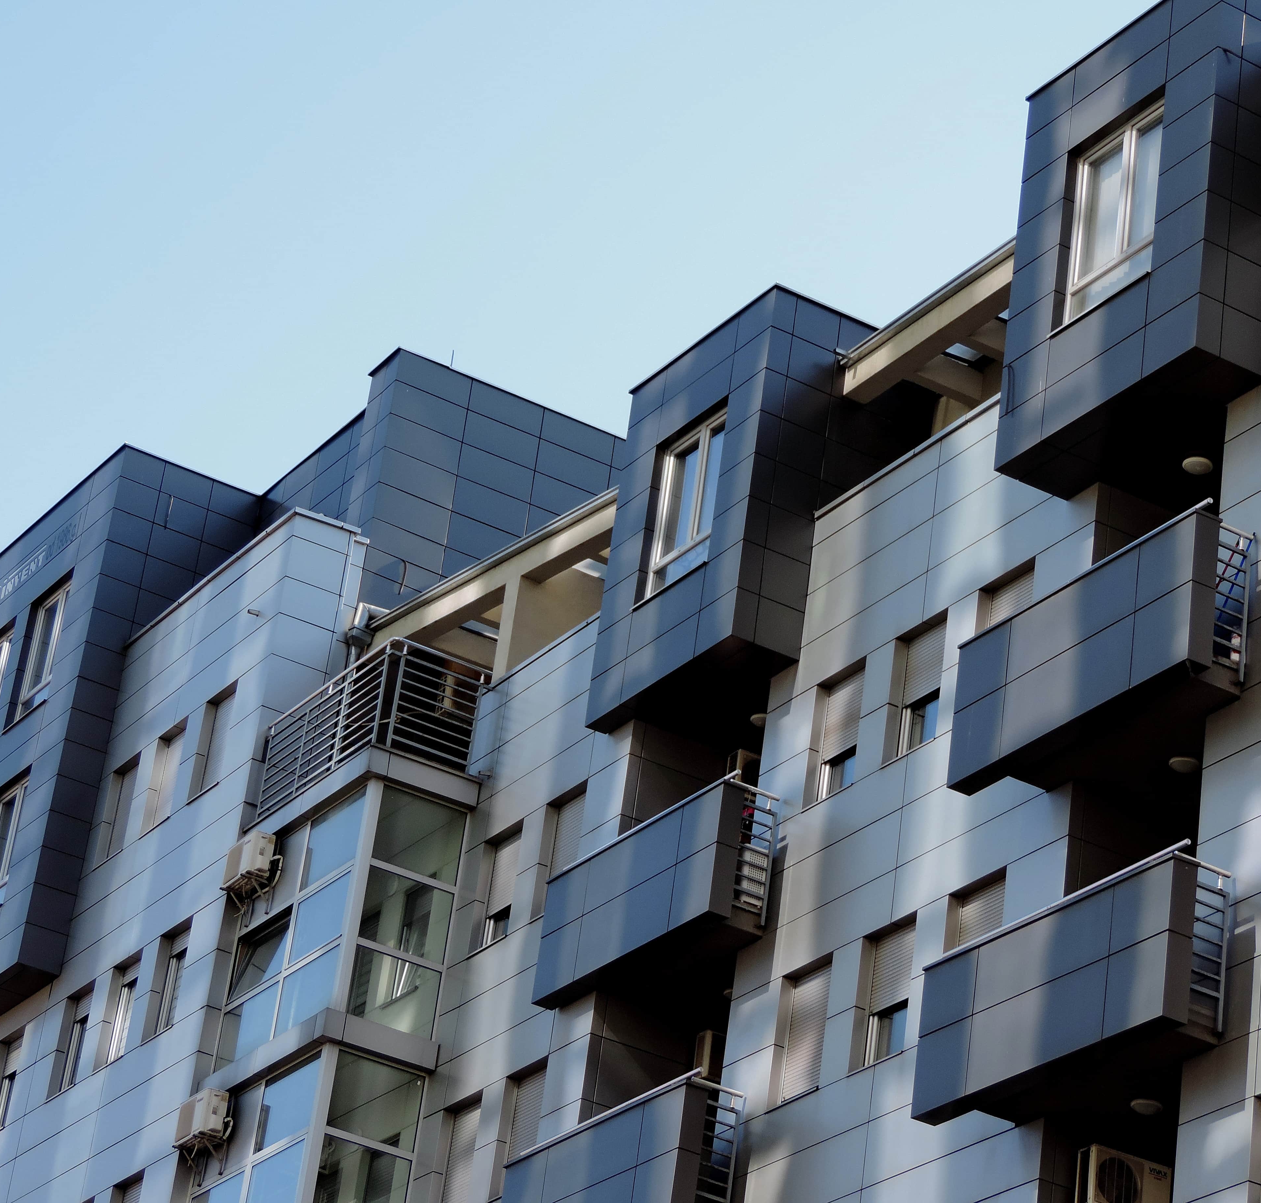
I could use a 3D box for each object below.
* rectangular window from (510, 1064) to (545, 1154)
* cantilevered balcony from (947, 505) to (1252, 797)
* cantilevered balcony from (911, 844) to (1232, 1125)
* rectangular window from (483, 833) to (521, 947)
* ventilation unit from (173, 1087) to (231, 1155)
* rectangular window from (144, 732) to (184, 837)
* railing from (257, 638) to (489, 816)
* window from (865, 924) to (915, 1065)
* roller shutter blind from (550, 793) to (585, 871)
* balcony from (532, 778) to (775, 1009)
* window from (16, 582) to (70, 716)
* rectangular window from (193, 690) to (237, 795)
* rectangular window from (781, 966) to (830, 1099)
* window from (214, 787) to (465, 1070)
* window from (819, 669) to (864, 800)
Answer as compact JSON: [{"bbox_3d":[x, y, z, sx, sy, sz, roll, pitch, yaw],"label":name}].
[{"bbox_3d":[-0.977,5.193,40.871,0.053,1.258,0.739,21,-30,-24],"label":"rectangular window"},{"bbox_3d":[3.787,0.535,33.838,0.563,1.478,3.291,21,-30,-24],"label":"cantilevered balcony"},{"bbox_3d":[3.582,3.181,33.670,0.670,1.502,3.475,21,-30,-24],"label":"cantilevered balcony"},{"bbox_3d":[-1.203,2.924,42.102,0.120,1.279,0.800,21,-30,-24],"label":"rectangular window"},{"bbox_3d":[-4.457,5.397,43.394,0.250,0.460,0.670,21,-30,-24],"label":"ventilation unit"},{"bbox_3d":[-5.344,2.108,48.970,0.106,1.302,0.827,21,-30,-24],"label":"rectangular window"},{"bbox_3d":[-2.842,1.644,45.611,1.250,1.285,2.992,21,-30,-24],"label":"railing"},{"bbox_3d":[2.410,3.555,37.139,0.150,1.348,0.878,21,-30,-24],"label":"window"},{"bbox_3d":[-0.592,2.415,41.151,0.050,1.061,0.766,21,-30,-24],"label":"roller shutter blind"},{"bbox_3d":[0.286,2.914,40.761,0.706,1.502,3.457,21,-30,-24],"label":"balcony"},{"bbox_3d":[-7.230,0.681,52.189,0.120,1.810,1.392,21,-30,-24],"label":"window"},{"bbox_3d":[-4.567,1.641,47.060,0.120,1.279,0.809,21,-30,-24],"label":"rectangular window"},{"bbox_3d":[1.608,3.817,36.639,0.053,1.267,0.757,21,-30,-24],"label":"rectangular window"},{"bbox_3d":[-3.126,3.731,44.646,1.232,2.640,2.886,21,-30,-24],"label":"window"},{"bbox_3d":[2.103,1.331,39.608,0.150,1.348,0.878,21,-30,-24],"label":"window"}]

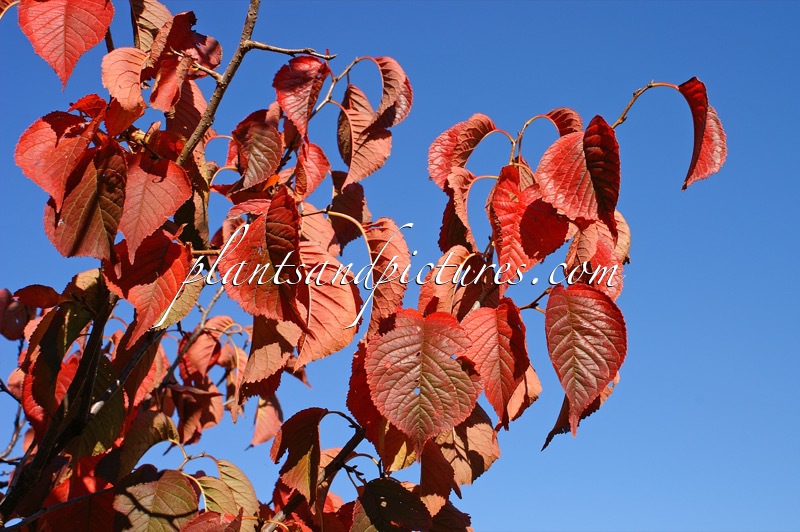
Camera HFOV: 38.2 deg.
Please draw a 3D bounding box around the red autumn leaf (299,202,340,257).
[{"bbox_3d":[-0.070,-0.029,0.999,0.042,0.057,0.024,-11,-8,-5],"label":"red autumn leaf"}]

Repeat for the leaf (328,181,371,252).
[{"bbox_3d":[-0.046,-0.045,1.060,0.037,0.063,0.022,3,-17,-10],"label":"leaf"}]

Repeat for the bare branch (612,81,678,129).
[{"bbox_3d":[0.208,-0.137,0.980,0.053,0.041,0.012,0,-17,0],"label":"bare branch"}]

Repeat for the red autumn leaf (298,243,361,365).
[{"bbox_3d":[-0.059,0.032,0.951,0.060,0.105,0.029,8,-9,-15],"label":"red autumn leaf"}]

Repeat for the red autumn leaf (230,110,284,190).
[{"bbox_3d":[-0.123,-0.100,1.000,0.042,0.061,0.028,4,-18,-14],"label":"red autumn leaf"}]

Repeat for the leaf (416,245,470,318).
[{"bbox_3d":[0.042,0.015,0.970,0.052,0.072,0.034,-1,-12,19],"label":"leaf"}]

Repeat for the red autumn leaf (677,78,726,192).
[{"bbox_3d":[0.270,-0.117,1.030,0.040,0.100,0.040,-7,-15,41],"label":"red autumn leaf"}]

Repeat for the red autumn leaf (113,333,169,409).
[{"bbox_3d":[-0.242,0.100,1.080,0.046,0.067,0.030,4,-18,-14],"label":"red autumn leaf"}]

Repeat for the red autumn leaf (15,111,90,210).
[{"bbox_3d":[-0.262,-0.080,0.870,0.064,0.084,0.034,8,-13,20],"label":"red autumn leaf"}]

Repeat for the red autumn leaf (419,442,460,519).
[{"bbox_3d":[0.032,0.179,0.970,0.034,0.063,0.022,0,-17,0],"label":"red autumn leaf"}]

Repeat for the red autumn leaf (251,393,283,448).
[{"bbox_3d":[-0.167,0.193,1.450,0.045,0.078,0.025,12,-15,-11],"label":"red autumn leaf"}]

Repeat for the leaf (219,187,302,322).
[{"bbox_3d":[-0.111,-0.011,0.921,0.065,0.105,0.039,-8,-11,10],"label":"leaf"}]

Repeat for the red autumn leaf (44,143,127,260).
[{"bbox_3d":[-0.263,-0.054,0.970,0.054,0.095,0.030,-3,-17,10],"label":"red autumn leaf"}]

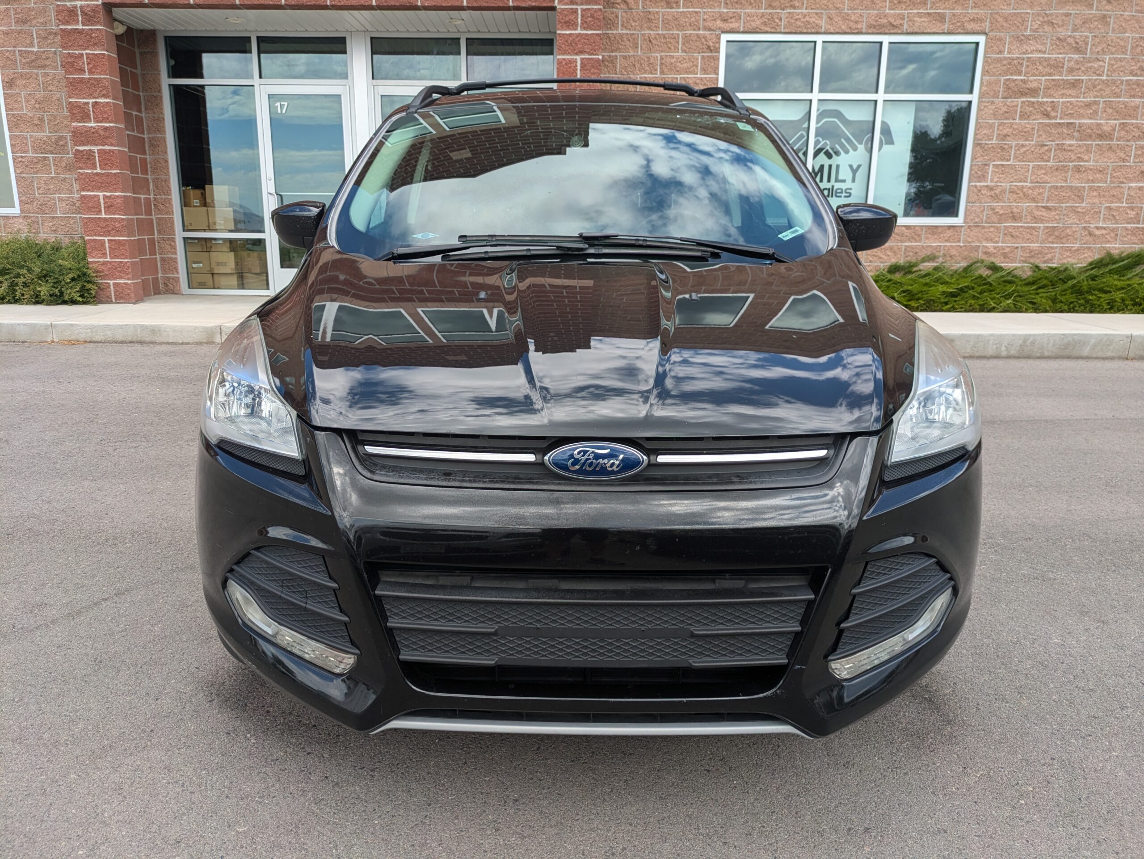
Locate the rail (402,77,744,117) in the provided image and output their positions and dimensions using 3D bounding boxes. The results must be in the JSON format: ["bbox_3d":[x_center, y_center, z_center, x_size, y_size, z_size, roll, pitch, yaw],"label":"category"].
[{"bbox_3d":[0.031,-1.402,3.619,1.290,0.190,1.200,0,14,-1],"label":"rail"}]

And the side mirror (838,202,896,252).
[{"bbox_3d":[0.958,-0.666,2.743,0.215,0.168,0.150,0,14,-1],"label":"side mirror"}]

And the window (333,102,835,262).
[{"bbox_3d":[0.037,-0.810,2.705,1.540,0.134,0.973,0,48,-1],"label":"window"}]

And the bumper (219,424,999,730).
[{"bbox_3d":[0.041,0.254,1.650,1.800,0.585,0.540,0,14,-1],"label":"bumper"}]

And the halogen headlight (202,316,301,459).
[{"bbox_3d":[-0.646,-0.095,1.738,0.325,0.240,0.590,0,14,-1],"label":"halogen headlight"}]

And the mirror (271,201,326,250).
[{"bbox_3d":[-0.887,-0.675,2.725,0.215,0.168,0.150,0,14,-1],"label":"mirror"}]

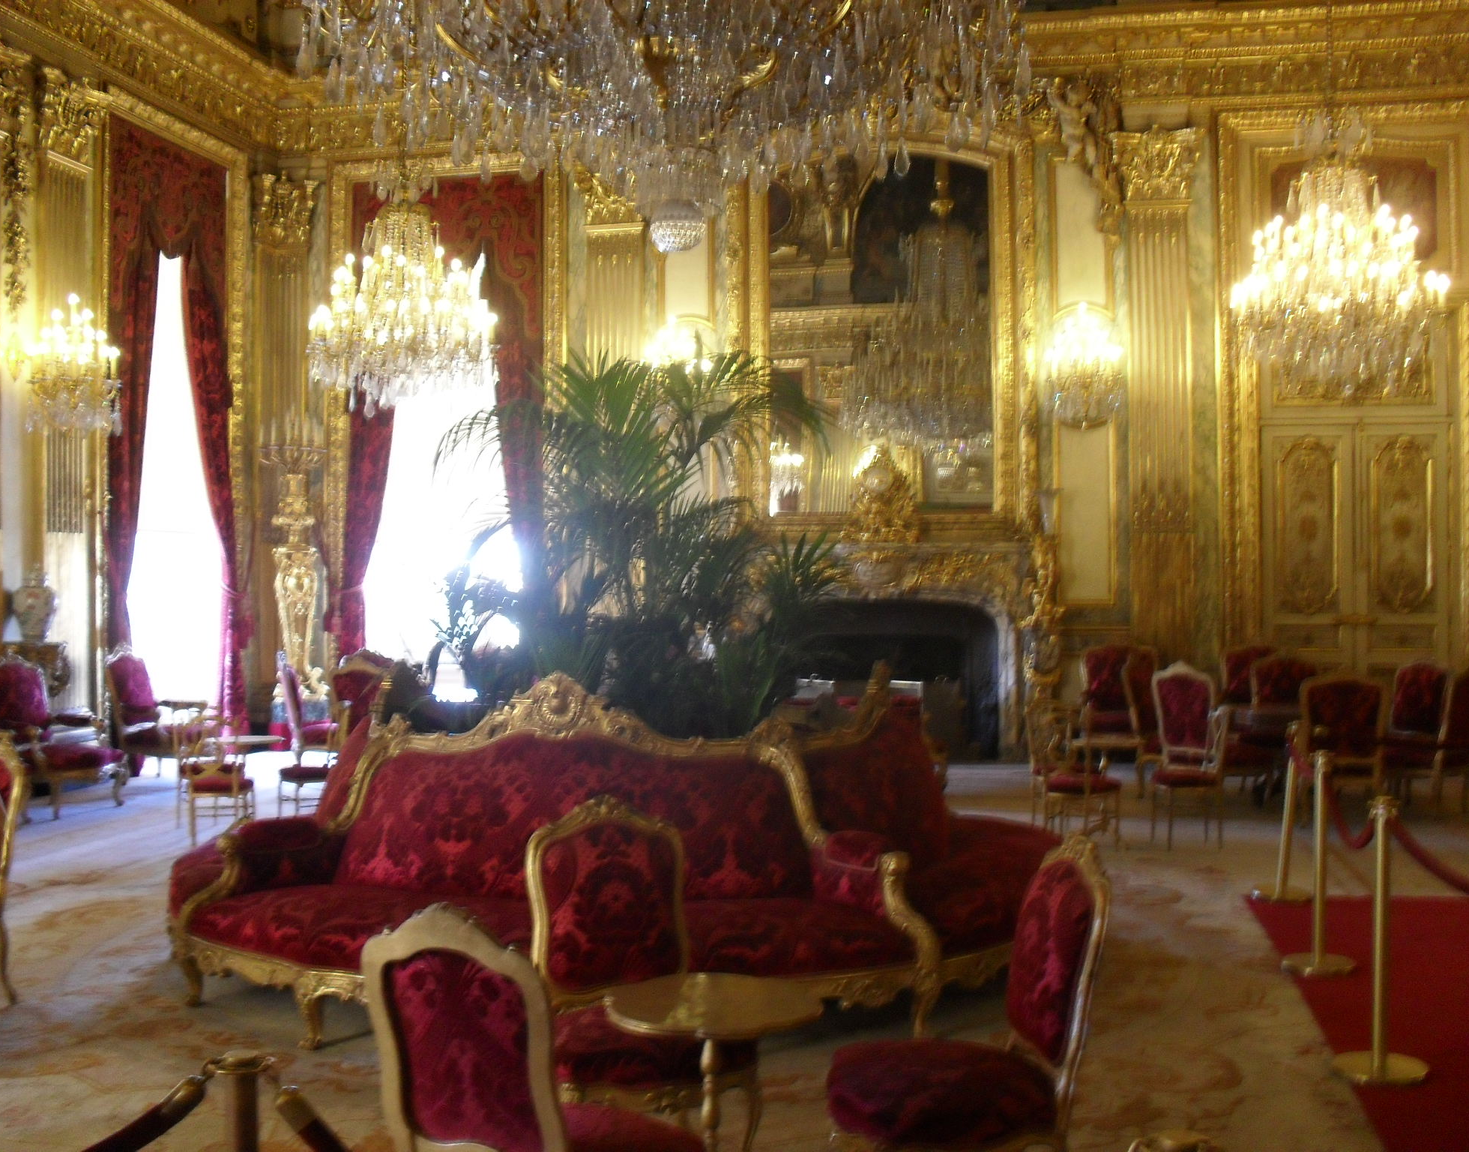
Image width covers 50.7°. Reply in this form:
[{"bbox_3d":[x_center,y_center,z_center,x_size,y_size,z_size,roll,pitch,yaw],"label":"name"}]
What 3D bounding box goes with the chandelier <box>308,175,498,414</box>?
[{"bbox_3d":[-2.939,-2.509,13.758,1.681,2.140,1.681,-1,-1,12],"label":"chandelier"}]

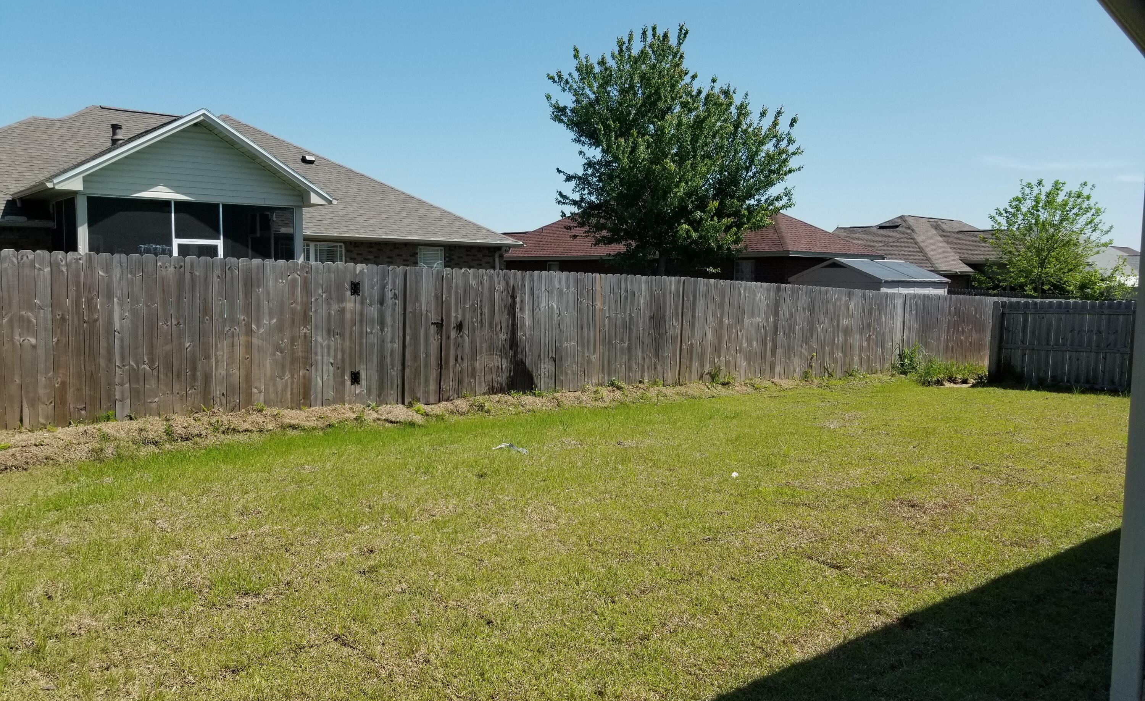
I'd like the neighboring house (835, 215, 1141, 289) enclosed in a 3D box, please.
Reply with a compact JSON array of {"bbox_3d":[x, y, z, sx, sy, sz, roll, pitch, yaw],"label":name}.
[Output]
[{"bbox_3d":[19.107,-4.237,45.583,15.000,5.300,13.000,-3,6,-37],"label":"neighboring house"}]

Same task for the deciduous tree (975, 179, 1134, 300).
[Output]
[{"bbox_3d":[14.711,-2.597,26.466,4.430,5.330,4.300,4,6,29],"label":"deciduous tree"}]

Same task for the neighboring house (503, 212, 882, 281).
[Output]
[{"bbox_3d":[5.274,-3.758,34.469,11.800,5.610,17.600,-3,6,-37],"label":"neighboring house"}]

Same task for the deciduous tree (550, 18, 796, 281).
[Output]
[{"bbox_3d":[2.451,-3.794,20.322,5.980,7.900,5.800,1,5,7],"label":"deciduous tree"}]

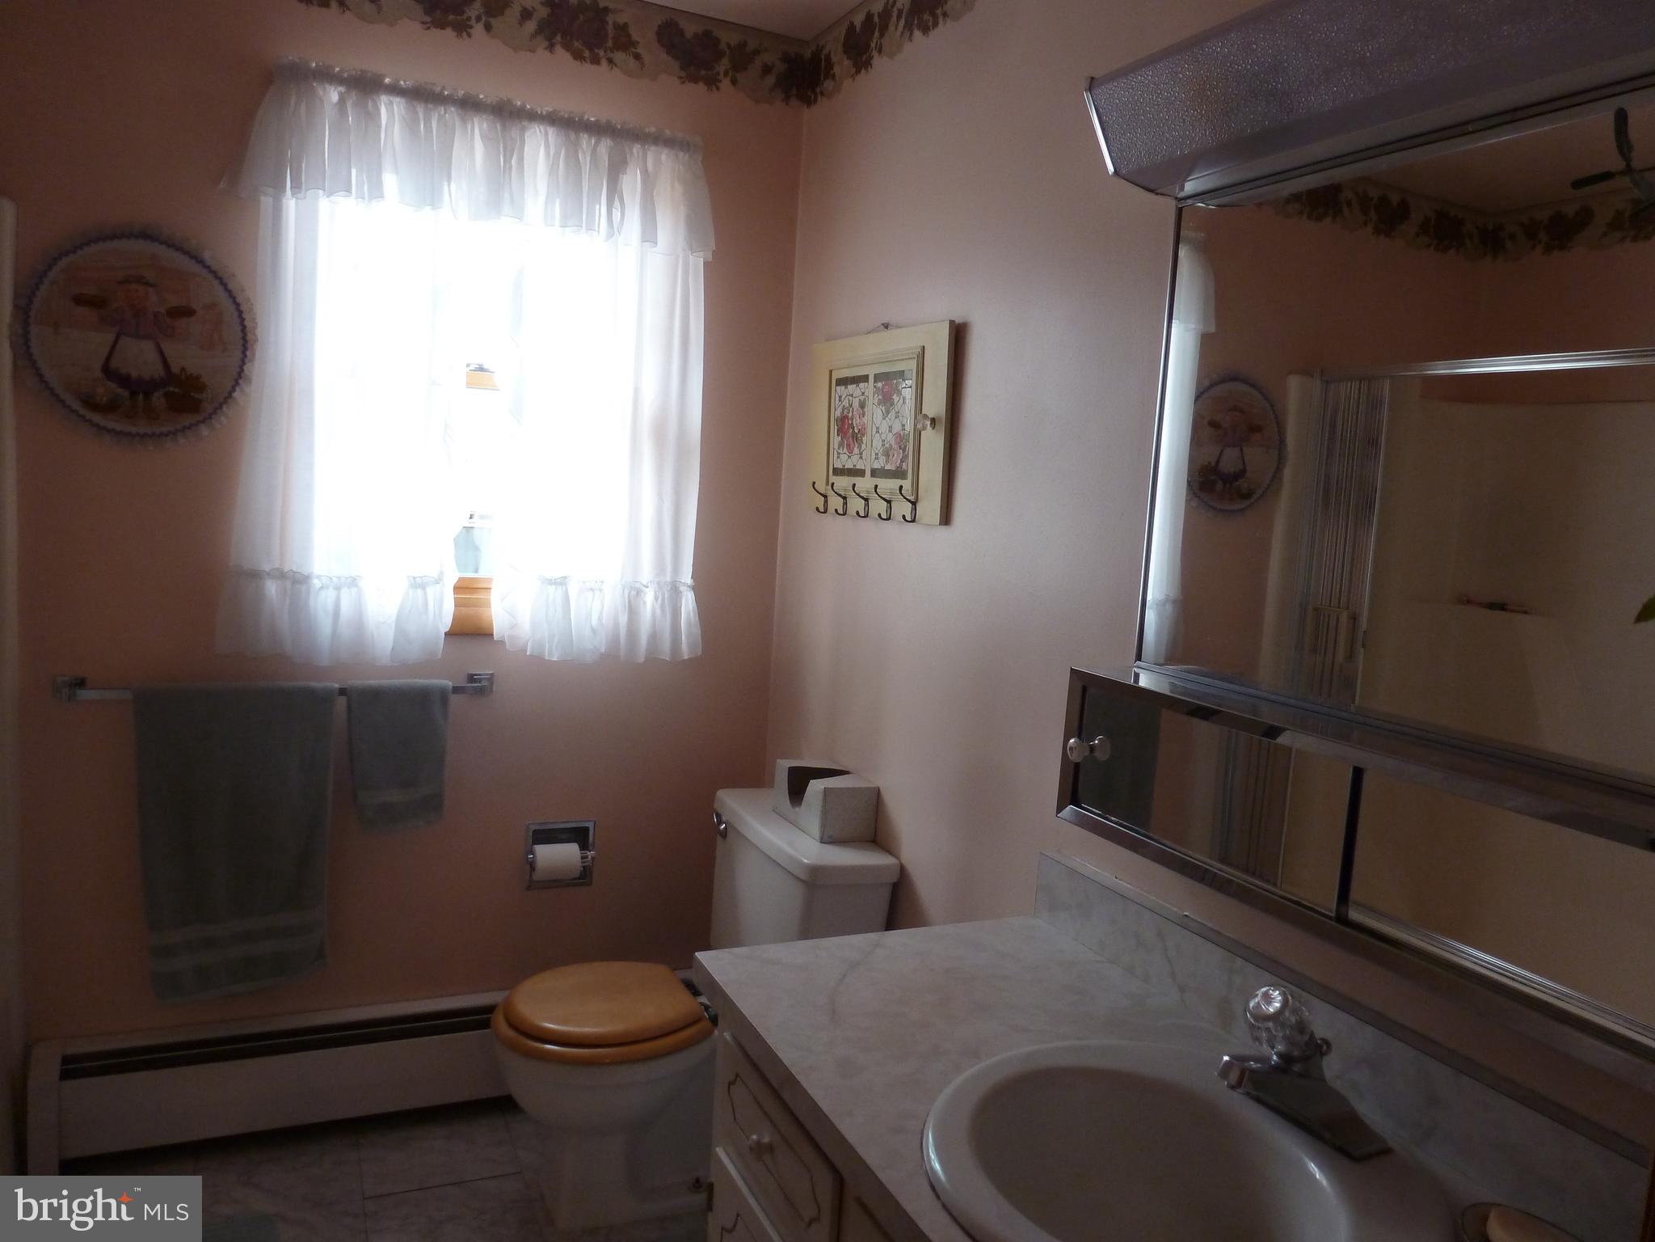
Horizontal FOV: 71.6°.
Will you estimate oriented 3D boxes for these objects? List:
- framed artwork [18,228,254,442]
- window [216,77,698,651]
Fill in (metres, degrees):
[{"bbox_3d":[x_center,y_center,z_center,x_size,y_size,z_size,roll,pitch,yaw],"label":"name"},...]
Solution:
[{"bbox_3d":[-1.287,-0.532,2.144,0.390,0.392,0.028,1,7,-25],"label":"framed artwork"},{"bbox_3d":[-0.701,-0.482,2.392,0.995,1.144,0.095,1,7,-25],"label":"window"}]

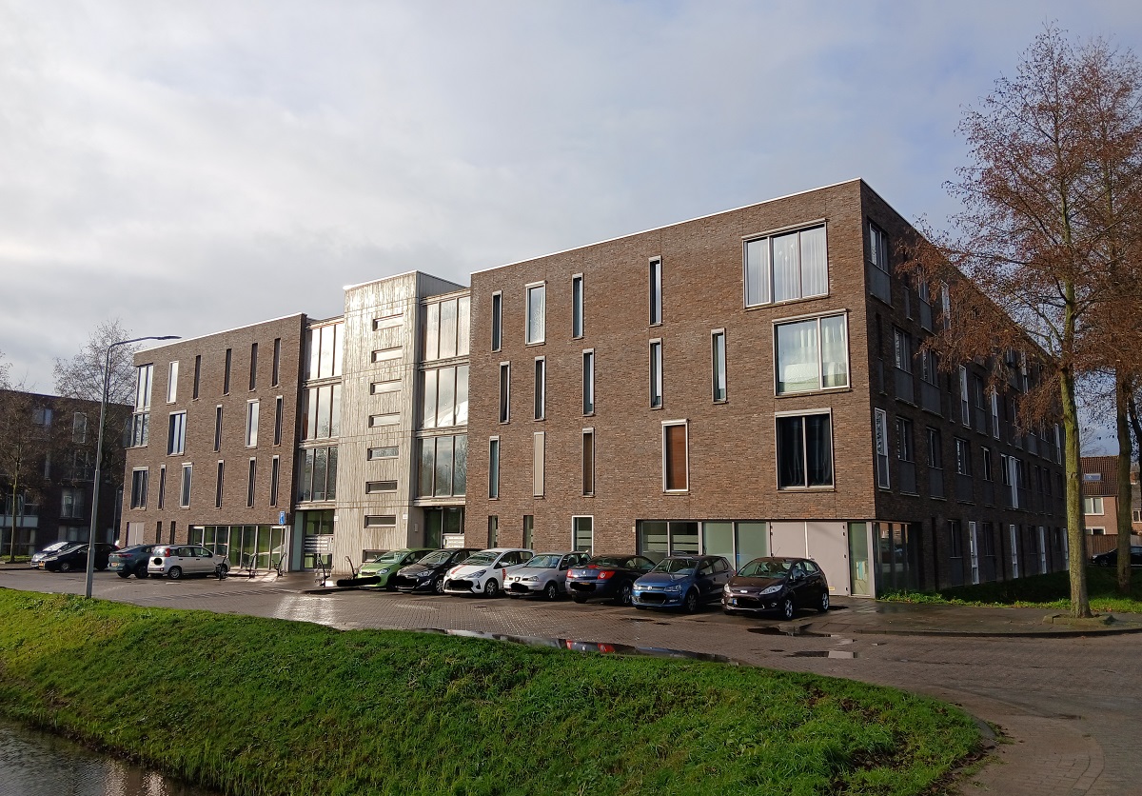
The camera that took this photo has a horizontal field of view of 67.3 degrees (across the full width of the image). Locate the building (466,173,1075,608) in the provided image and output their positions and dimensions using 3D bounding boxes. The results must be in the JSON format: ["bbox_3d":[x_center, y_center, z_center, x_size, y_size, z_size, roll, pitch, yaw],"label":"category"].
[{"bbox_3d":[13.880,2.615,46.070,17.000,12.900,37.900,-6,-11,37],"label":"building"}]

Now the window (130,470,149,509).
[{"bbox_3d":[-25.555,5.396,50.928,1.844,2.505,0.150,-6,-11,37],"label":"window"}]

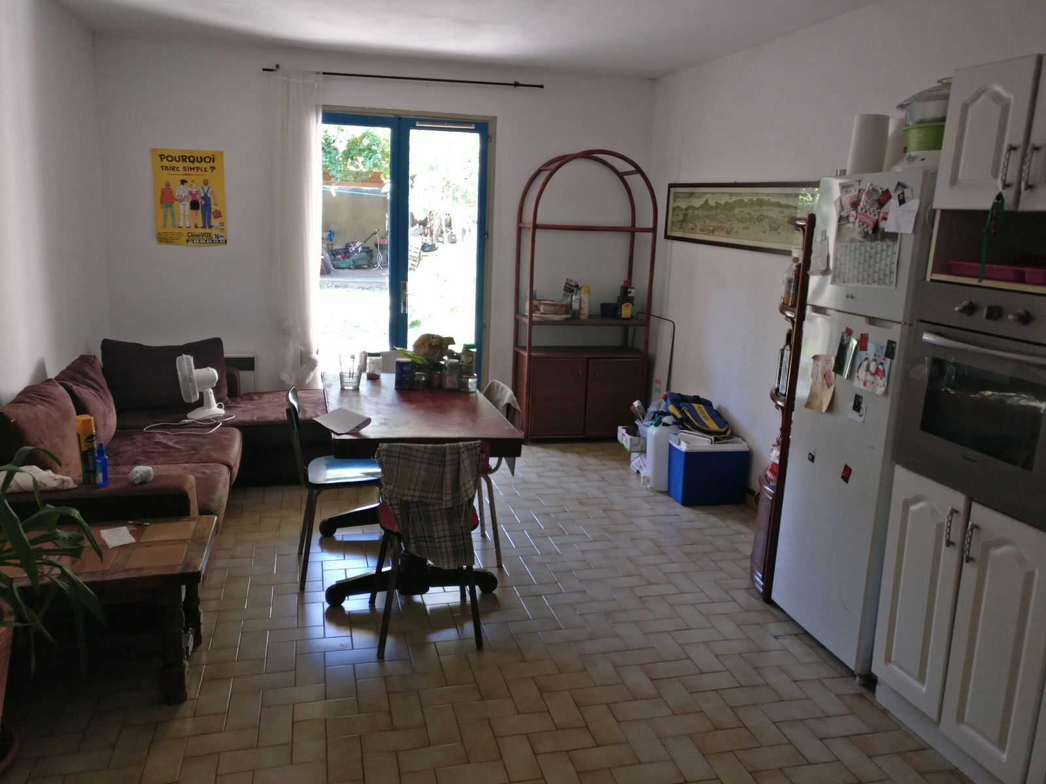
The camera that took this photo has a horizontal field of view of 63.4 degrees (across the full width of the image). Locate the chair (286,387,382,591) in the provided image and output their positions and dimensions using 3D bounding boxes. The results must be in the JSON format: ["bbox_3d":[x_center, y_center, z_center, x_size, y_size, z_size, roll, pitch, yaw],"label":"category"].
[{"bbox_3d":[-0.773,0.378,3.658,0.480,0.820,0.405,-1,13,-14],"label":"chair"}]

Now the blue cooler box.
[{"bbox_3d":[1.045,0.433,4.801,0.398,0.362,0.228,-1,13,-14],"label":"blue cooler box"}]

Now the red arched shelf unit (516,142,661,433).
[{"bbox_3d":[0.417,-0.657,5.884,0.890,1.970,0.400,-1,13,-14],"label":"red arched shelf unit"}]

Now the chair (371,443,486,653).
[{"bbox_3d":[-0.362,0.518,3.147,0.405,0.800,0.480,-1,13,-14],"label":"chair"}]

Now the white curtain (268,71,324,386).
[{"bbox_3d":[-1.446,-0.952,5.492,0.300,2.170,0.120,-1,13,-14],"label":"white curtain"}]

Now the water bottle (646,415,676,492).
[{"bbox_3d":[0.849,0.343,4.965,0.260,0.450,0.175,-1,13,-14],"label":"water bottle"}]

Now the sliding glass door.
[{"bbox_3d":[-0.855,-0.791,5.796,1.230,2.110,0.080,-1,13,-14],"label":"sliding glass door"}]

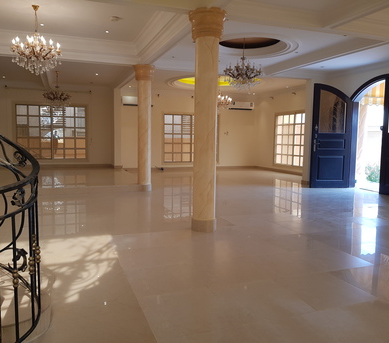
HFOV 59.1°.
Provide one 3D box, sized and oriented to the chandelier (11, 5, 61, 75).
[{"bbox_3d":[-2.565,-2.127,5.556,0.780,1.091,0.780,-2,6,-20],"label":"chandelier"}]

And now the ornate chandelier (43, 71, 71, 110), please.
[{"bbox_3d":[-3.969,-2.335,9.910,0.800,1.106,0.800,-2,6,-20],"label":"ornate chandelier"}]

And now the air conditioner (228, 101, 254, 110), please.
[{"bbox_3d":[1.965,-2.673,14.135,1.060,0.330,0.250,-2,6,-20],"label":"air conditioner"}]

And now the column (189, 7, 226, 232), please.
[{"bbox_3d":[0.157,-0.666,4.885,0.540,3.040,0.540,1,6,0],"label":"column"}]

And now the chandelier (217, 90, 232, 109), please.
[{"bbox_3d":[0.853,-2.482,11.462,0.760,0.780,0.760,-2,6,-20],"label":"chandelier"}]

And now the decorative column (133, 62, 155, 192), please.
[{"bbox_3d":[-1.217,-1.031,8.336,0.530,3.020,0.530,-2,6,-20],"label":"decorative column"}]

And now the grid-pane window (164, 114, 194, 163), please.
[{"bbox_3d":[-0.099,-1.290,13.706,2.306,1.925,0.140,-2,6,-20],"label":"grid-pane window"}]

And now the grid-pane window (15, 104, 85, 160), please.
[{"bbox_3d":[-4.993,-1.363,12.158,2.306,1.934,0.140,-2,6,-20],"label":"grid-pane window"}]

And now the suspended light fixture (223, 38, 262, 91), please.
[{"bbox_3d":[1.000,-2.175,7.010,0.820,1.042,0.820,1,6,0],"label":"suspended light fixture"}]

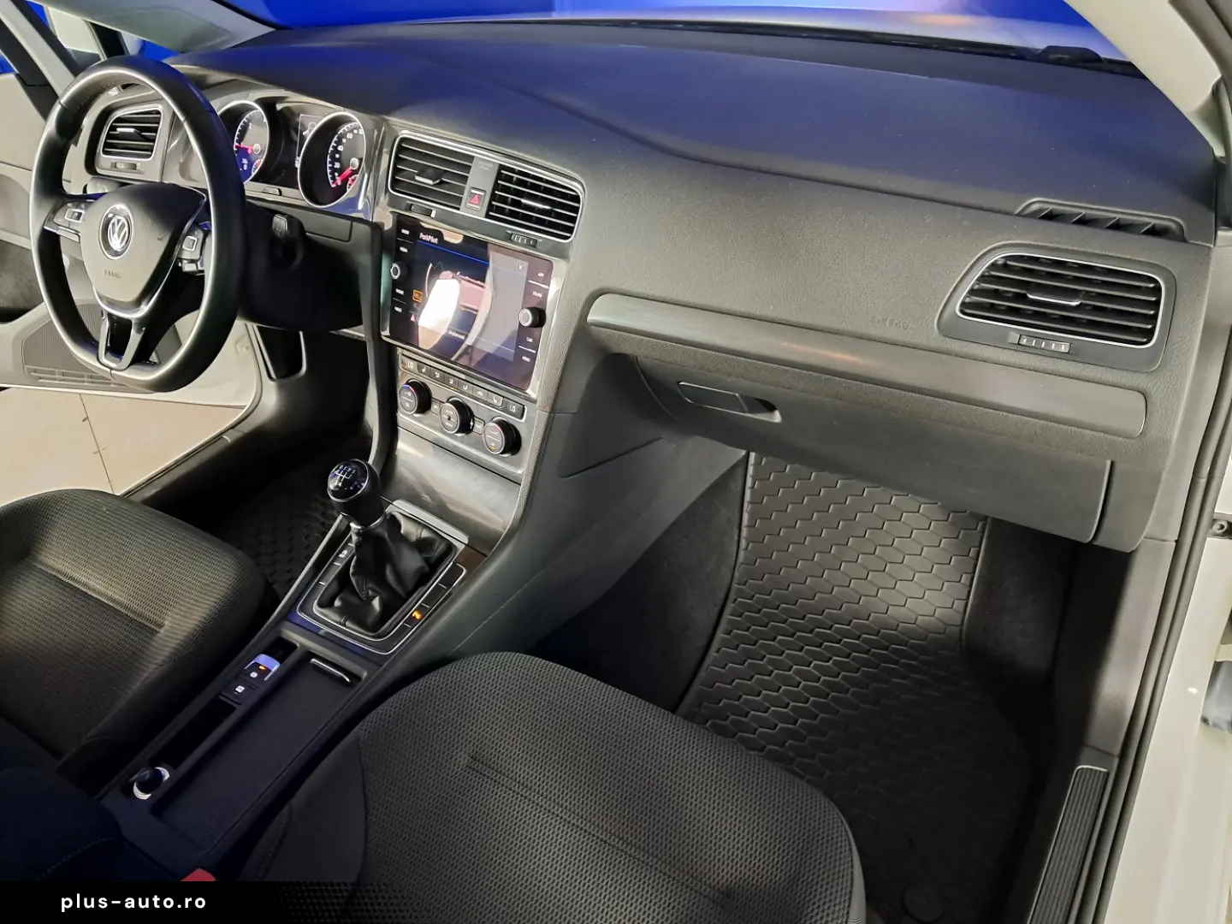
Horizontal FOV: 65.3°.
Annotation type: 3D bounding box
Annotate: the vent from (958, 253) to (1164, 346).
[{"bbox_3d":[0.340,-0.127,0.738,0.143,0.055,0.032,17,20,28],"label":"vent"}]

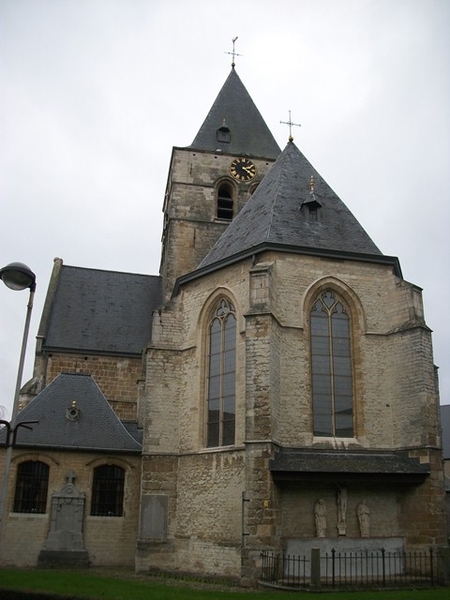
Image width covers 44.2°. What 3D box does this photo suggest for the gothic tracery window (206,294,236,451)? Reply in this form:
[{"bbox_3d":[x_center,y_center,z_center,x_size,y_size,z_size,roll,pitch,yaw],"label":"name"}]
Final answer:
[{"bbox_3d":[-0.114,2.356,18.029,0.263,4.840,1.246,20,-27,-40],"label":"gothic tracery window"}]

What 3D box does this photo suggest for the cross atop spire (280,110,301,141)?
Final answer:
[{"bbox_3d":[2.914,-7.684,24.567,0.945,1.701,0.105,5,-21,-10],"label":"cross atop spire"}]

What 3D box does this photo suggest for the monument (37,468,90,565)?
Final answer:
[{"bbox_3d":[-4.506,6.240,15.768,1.323,2.625,0.683,5,-21,-10],"label":"monument"}]

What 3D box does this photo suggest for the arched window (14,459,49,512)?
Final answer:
[{"bbox_3d":[-5.663,5.488,16.235,0.935,1.480,0.210,5,-21,-10],"label":"arched window"}]

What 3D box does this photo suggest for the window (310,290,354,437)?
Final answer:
[{"bbox_3d":[3.254,1.962,16.870,1.302,4.641,0.263,5,-21,-10],"label":"window"}]

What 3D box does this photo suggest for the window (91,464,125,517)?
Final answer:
[{"bbox_3d":[-3.518,5.703,16.606,0.935,1.480,0.210,5,-21,-10],"label":"window"}]

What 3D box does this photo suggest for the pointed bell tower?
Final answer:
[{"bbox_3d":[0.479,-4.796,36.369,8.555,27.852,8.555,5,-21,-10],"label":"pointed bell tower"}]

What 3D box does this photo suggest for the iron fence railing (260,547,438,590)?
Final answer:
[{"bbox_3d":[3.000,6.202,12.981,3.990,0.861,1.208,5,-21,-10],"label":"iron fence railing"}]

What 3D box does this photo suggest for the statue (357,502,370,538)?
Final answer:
[{"bbox_3d":[3.756,5.959,14.990,0.378,0.966,0.294,5,-21,-10],"label":"statue"}]

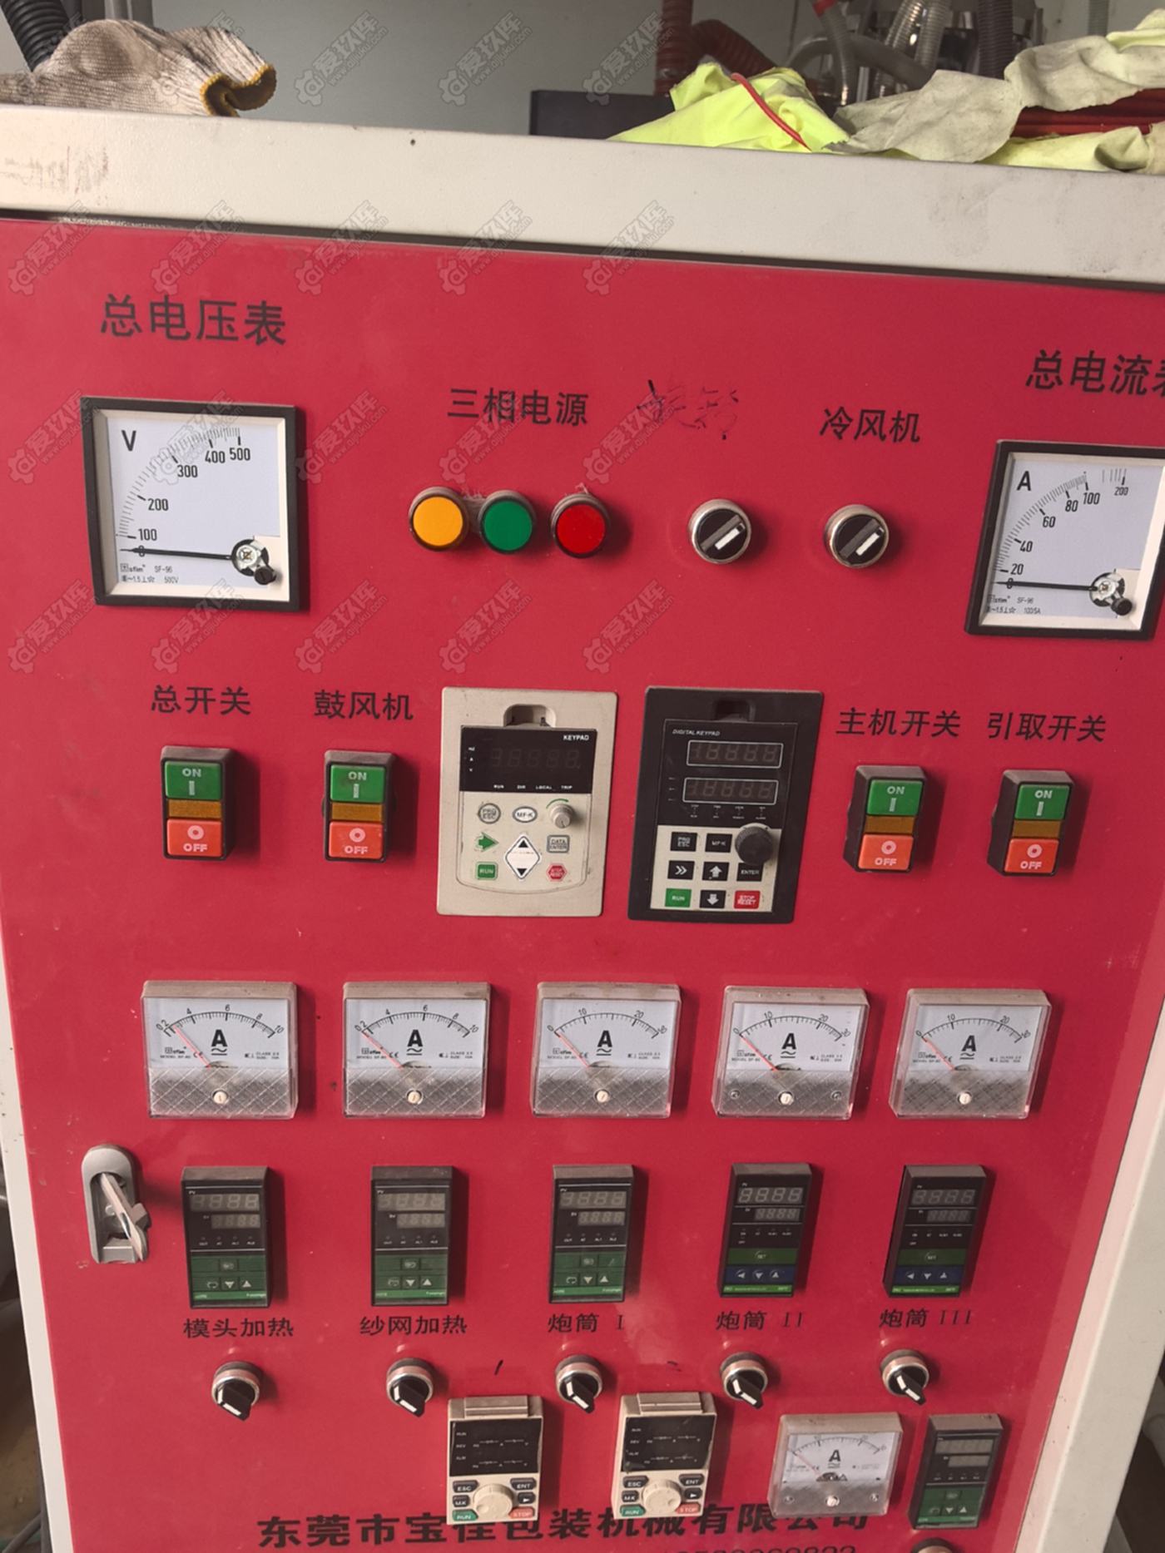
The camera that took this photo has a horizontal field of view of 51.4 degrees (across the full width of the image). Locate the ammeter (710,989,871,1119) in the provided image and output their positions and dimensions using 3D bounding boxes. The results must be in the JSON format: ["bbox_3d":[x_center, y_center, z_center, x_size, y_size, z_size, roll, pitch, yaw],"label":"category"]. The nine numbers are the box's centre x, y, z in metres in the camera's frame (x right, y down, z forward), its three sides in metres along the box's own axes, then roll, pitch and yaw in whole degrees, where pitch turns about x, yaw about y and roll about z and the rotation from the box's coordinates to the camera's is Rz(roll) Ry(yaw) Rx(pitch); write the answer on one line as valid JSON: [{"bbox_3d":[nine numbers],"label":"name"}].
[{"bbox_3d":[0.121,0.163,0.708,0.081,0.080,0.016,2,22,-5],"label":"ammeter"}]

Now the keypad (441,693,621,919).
[{"bbox_3d":[-0.030,0.018,0.646,0.090,0.130,0.015,2,21,-5],"label":"keypad"}]

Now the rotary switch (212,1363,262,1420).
[{"bbox_3d":[-0.220,0.393,0.770,0.030,0.030,0.024,2,21,-5],"label":"rotary switch"}]

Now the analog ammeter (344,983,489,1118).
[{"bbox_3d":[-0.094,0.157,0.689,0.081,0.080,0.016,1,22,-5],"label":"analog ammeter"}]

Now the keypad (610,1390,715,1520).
[{"bbox_3d":[0.055,0.464,0.821,0.061,0.097,0.019,1,22,-5],"label":"keypad"}]

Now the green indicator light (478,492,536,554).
[{"bbox_3d":[-0.037,-0.124,0.590,0.029,0.029,0.017,2,20,-5],"label":"green indicator light"}]

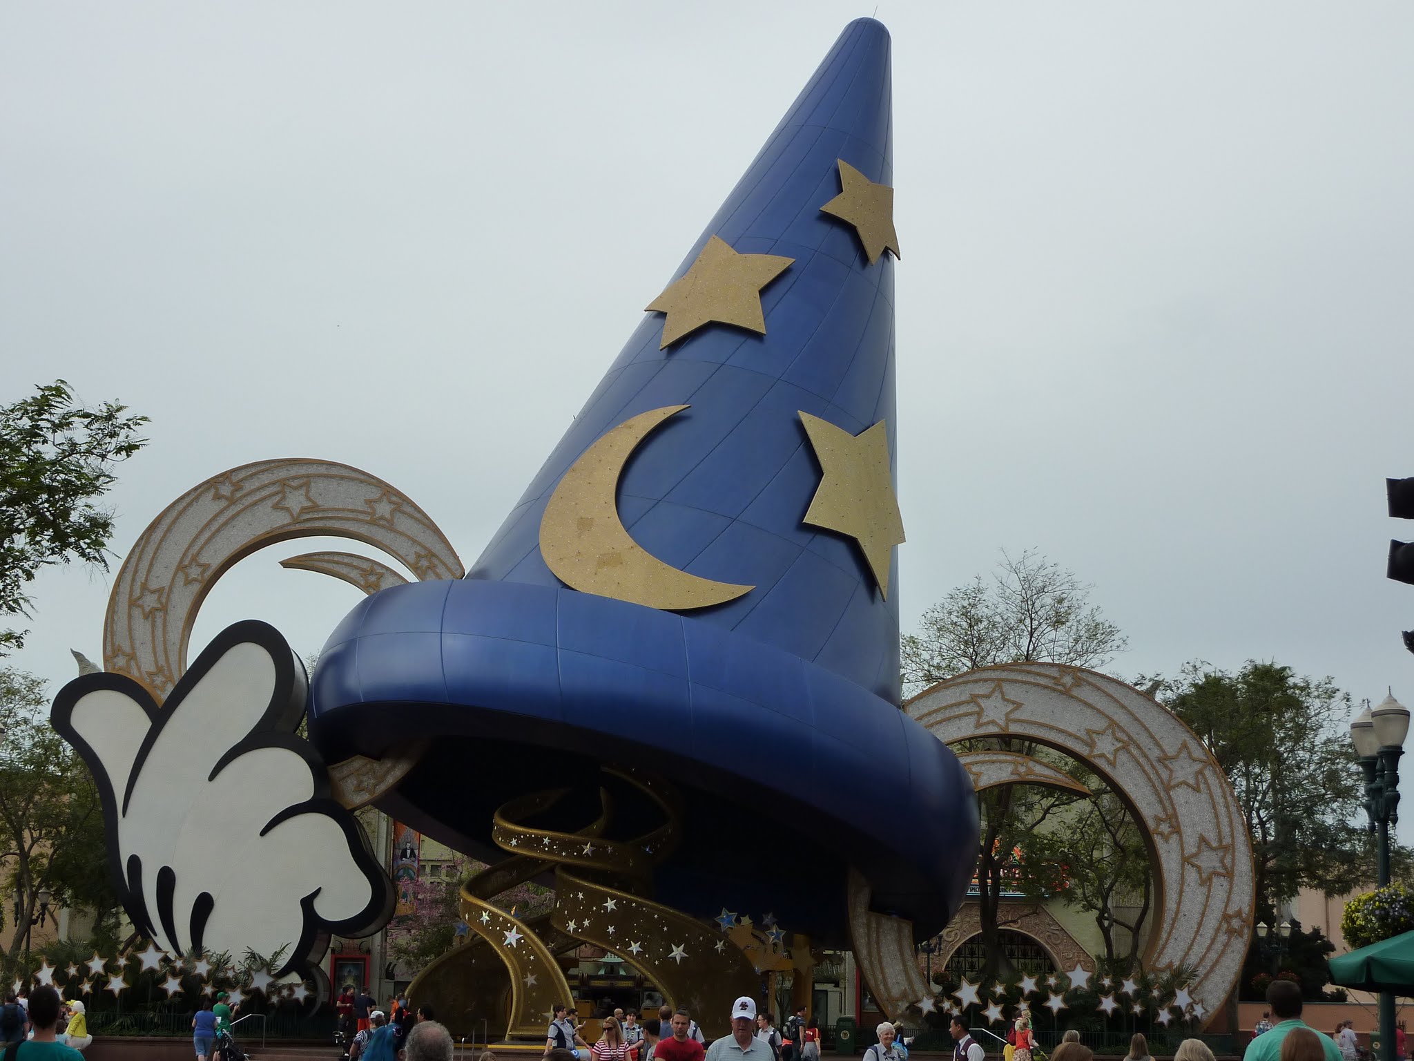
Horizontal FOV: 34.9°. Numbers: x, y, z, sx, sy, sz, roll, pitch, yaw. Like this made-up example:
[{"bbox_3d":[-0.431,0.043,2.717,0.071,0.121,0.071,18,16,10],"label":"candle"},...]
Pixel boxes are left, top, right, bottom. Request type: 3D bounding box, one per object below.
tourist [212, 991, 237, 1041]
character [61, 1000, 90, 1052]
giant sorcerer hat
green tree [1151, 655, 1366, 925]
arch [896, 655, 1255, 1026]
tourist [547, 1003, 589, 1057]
[{"bbox_3d":[-10.312,10.694,47.776,0.550,1.760,0.550,-11,-17,44],"label":"tourist"},{"bbox_3d":[-12.518,10.049,44.325,0.720,1.560,0.700,3,-12,-9],"label":"character"},{"bbox_3d":[1.667,-4.402,75.950,21.400,32.200,21.400,17,-22,-2],"label":"giant sorcerer hat"},{"bbox_3d":[20.294,11.942,81.385,8.400,14.630,8.200,1,-12,0],"label":"green tree"},{"bbox_3d":[10.937,10.260,70.966,13.300,12.200,1.100,3,-12,-10],"label":"arch"},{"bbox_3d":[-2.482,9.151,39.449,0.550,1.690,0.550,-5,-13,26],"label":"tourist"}]

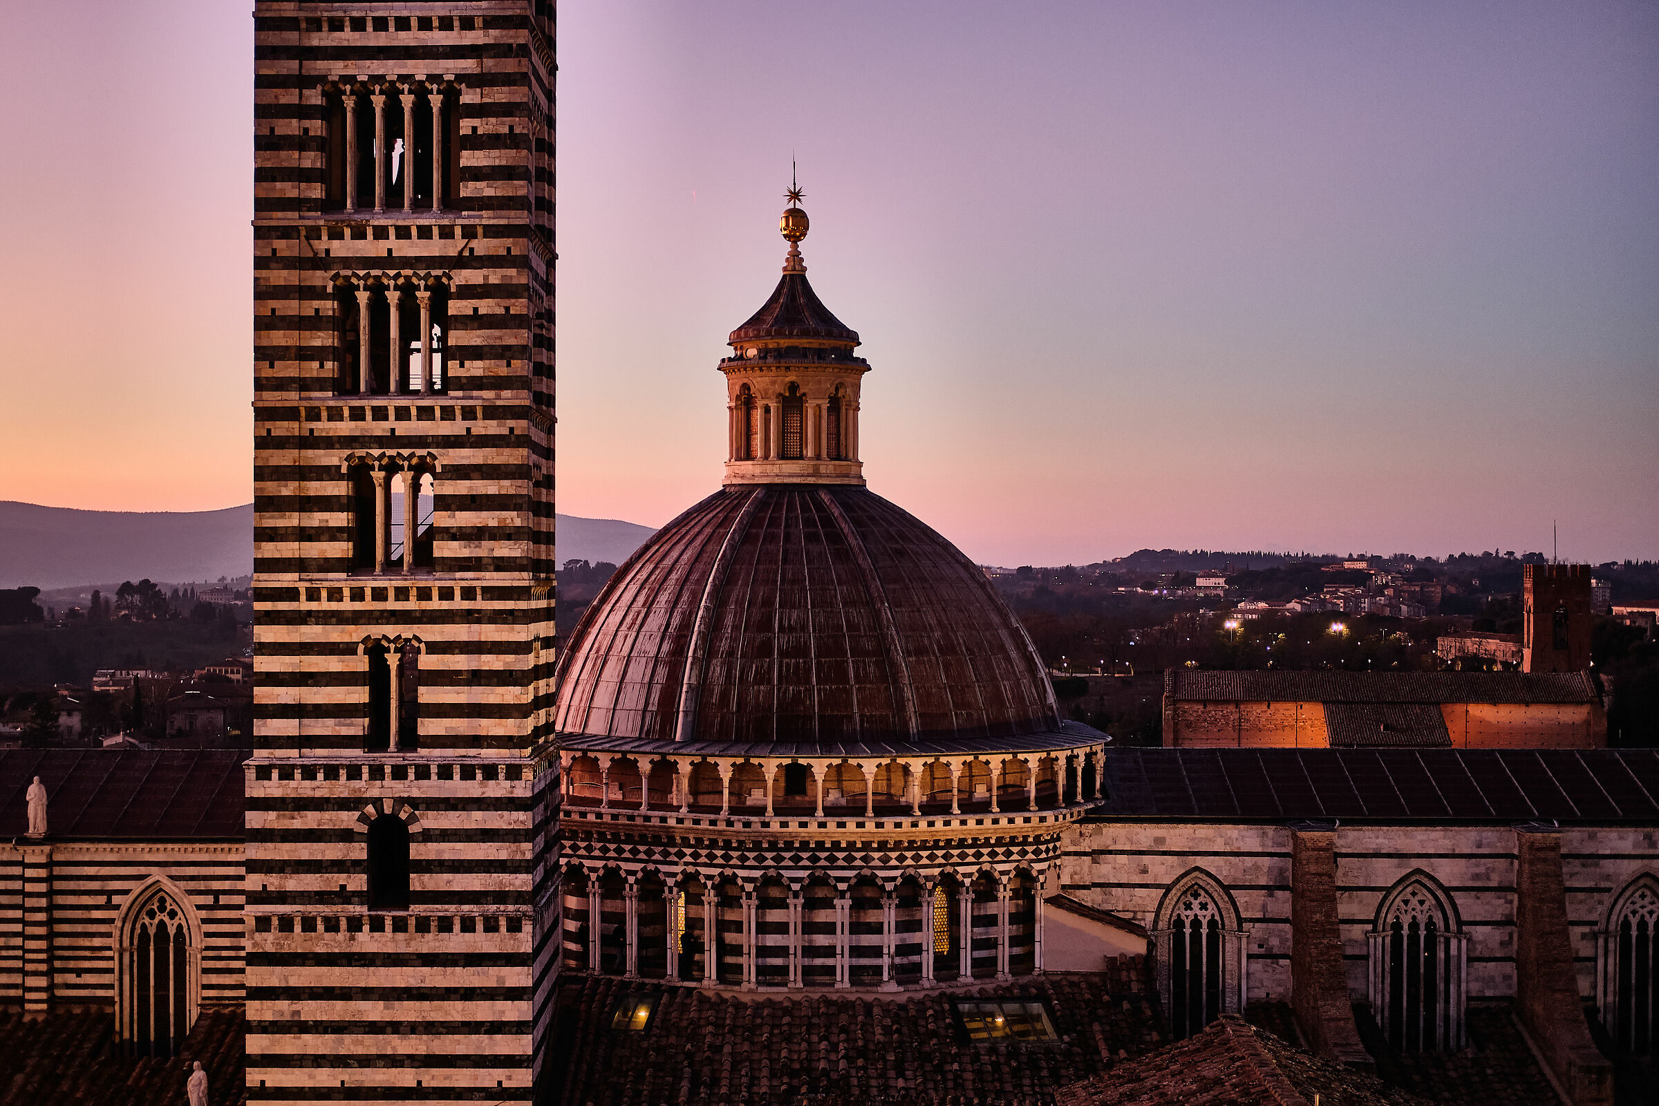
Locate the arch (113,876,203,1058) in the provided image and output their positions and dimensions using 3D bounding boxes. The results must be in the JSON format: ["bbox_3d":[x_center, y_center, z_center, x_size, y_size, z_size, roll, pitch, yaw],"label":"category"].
[{"bbox_3d":[-22.322,13.752,81.200,2.970,6.000,0.600,0,0,2],"label":"arch"}]

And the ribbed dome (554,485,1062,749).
[{"bbox_3d":[-1.040,1.950,85.000,18.400,8.500,18.200,0,0,0],"label":"ribbed dome"}]

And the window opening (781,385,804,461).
[{"bbox_3d":[-1.252,-4.440,82.800,0.800,2.550,0.350,0,0,0],"label":"window opening"}]

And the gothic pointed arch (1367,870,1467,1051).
[{"bbox_3d":[19.185,13.345,79.800,3.250,6.000,0.600,0,0,2],"label":"gothic pointed arch"}]

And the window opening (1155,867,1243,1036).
[{"bbox_3d":[12.109,13.370,80.200,3.150,6.000,0.600,0,0,2],"label":"window opening"}]

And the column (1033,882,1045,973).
[{"bbox_3d":[6.814,12.219,79.500,0.360,3.000,0.360,0,0,0],"label":"column"}]

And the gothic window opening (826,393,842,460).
[{"bbox_3d":[0.221,-4.339,83.400,0.800,2.500,0.350,0,0,-45],"label":"gothic window opening"}]

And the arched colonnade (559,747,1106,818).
[{"bbox_3d":[-0.900,7.300,85.000,20.600,2.000,20.400,0,0,0],"label":"arched colonnade"}]

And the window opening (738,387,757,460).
[{"bbox_3d":[-2.811,-4.406,83.400,0.800,2.550,0.350,0,0,45],"label":"window opening"}]

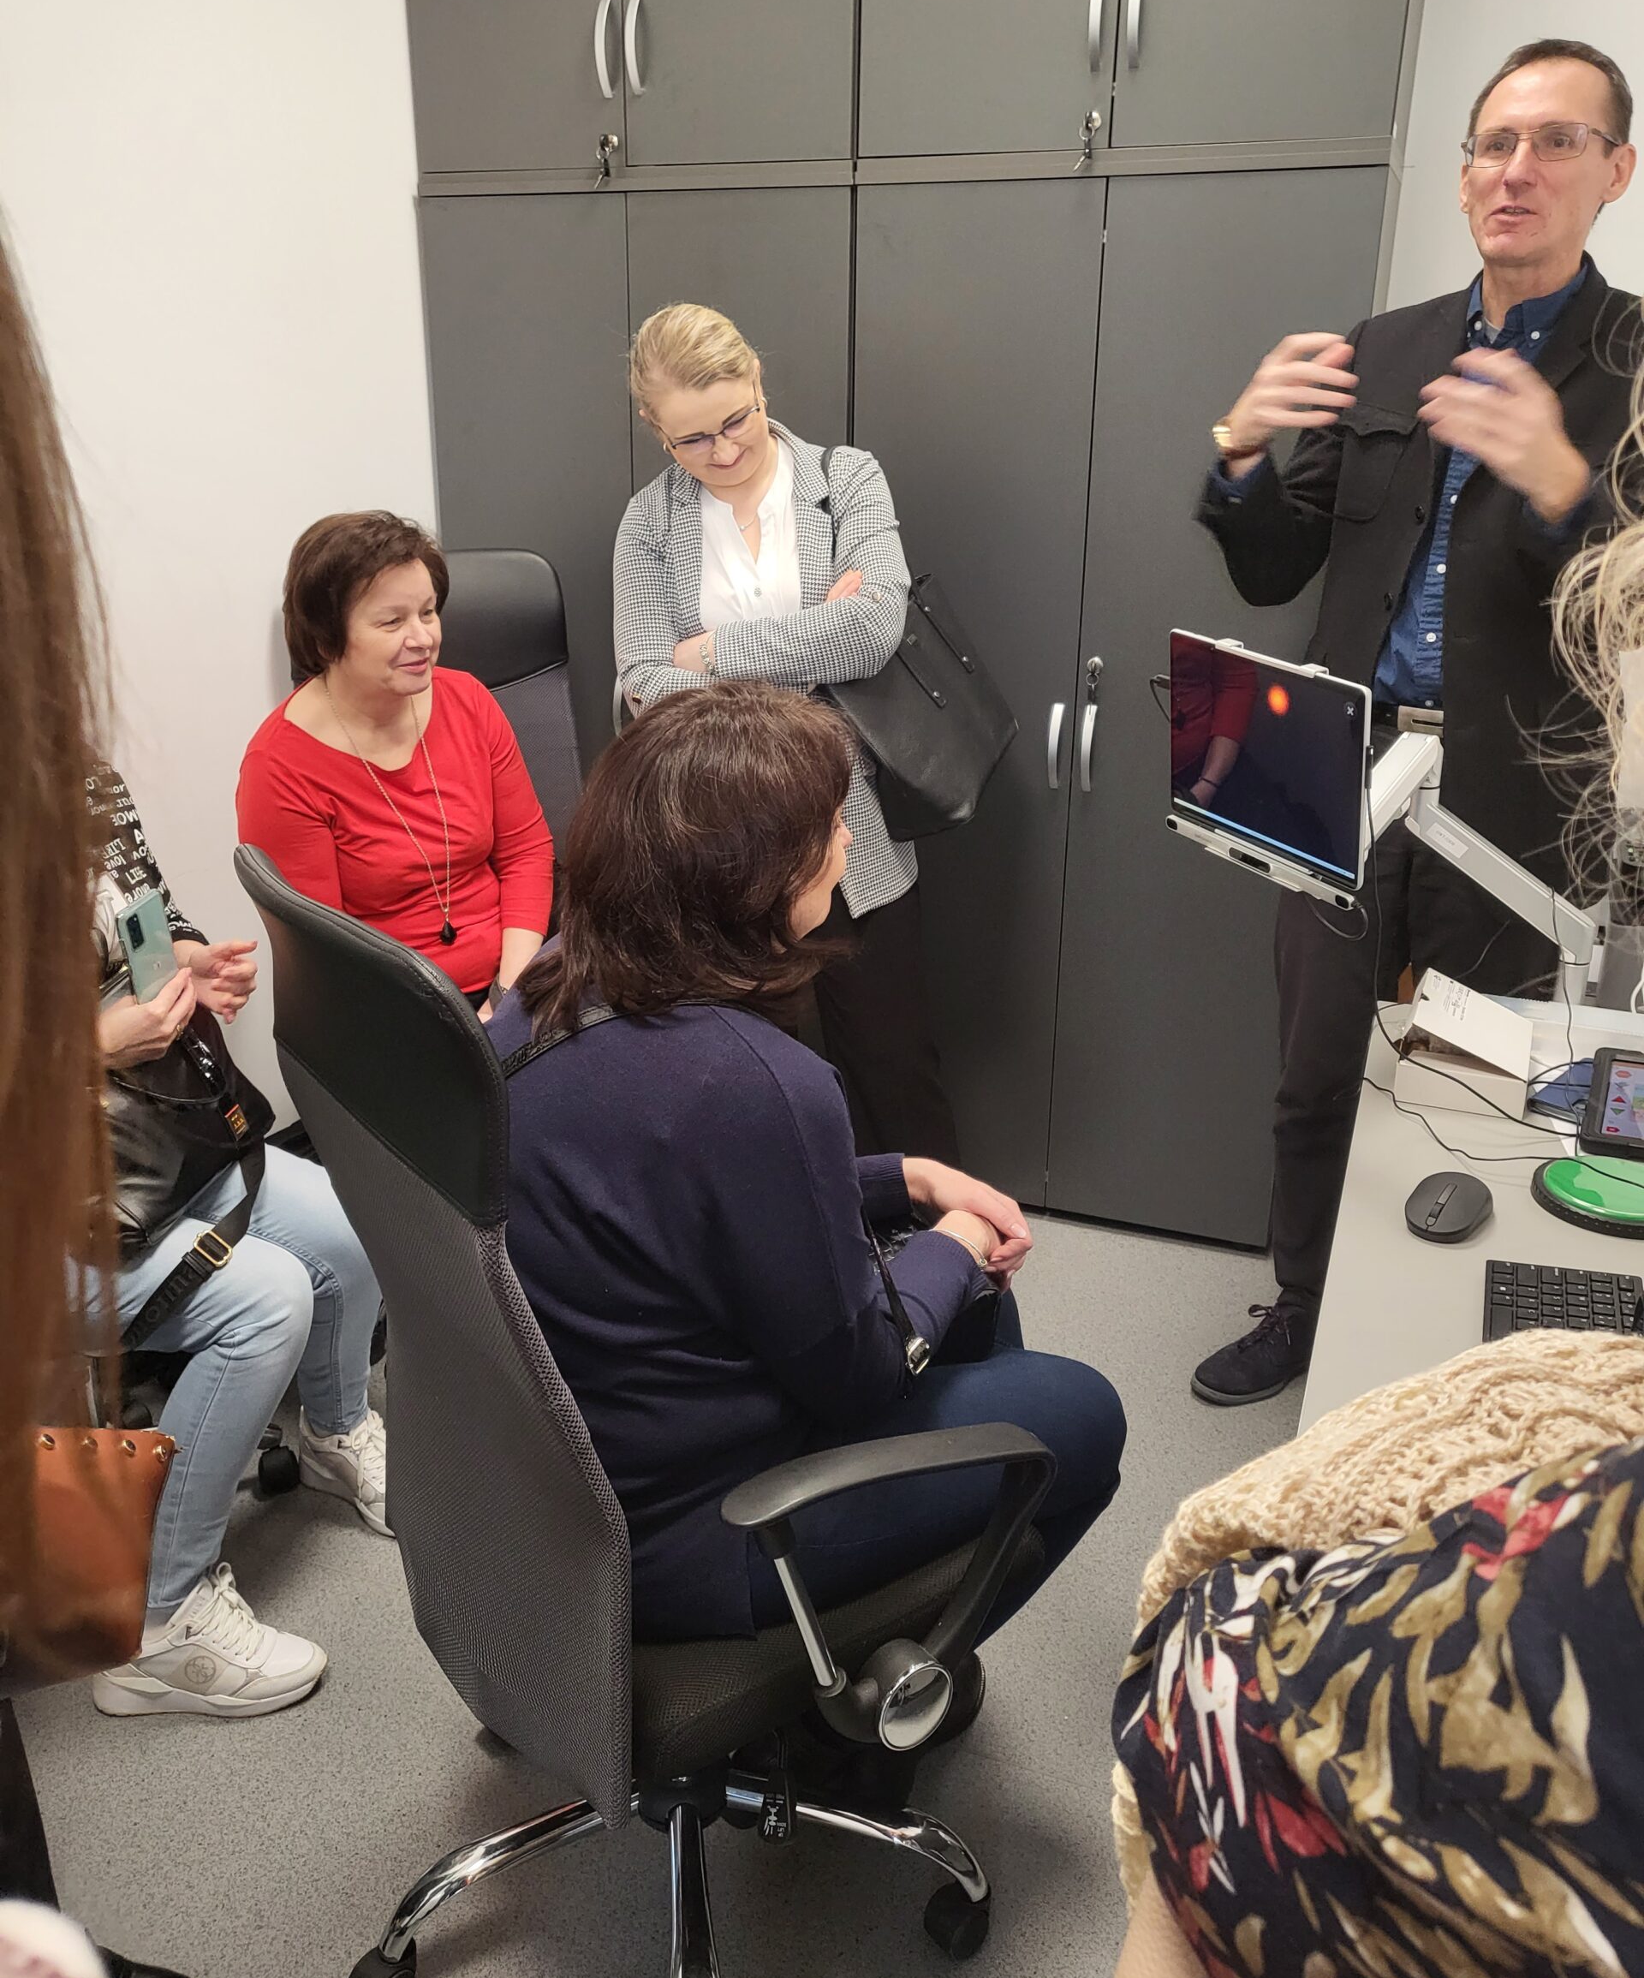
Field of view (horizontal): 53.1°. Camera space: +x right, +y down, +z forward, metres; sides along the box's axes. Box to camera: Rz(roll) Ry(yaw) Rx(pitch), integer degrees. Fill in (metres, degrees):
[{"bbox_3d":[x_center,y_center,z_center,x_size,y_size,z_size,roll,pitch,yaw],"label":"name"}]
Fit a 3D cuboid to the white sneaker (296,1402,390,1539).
[{"bbox_3d":[-0.590,0.641,2.245,0.270,0.130,0.100,12,22,30],"label":"white sneaker"}]

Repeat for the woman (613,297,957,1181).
[{"bbox_3d":[-0.059,-0.264,2.663,0.550,1.580,0.400,1,19,1],"label":"woman"}]

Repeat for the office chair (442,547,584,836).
[{"bbox_3d":[-0.550,-0.059,2.635,0.610,1.190,0.620,-7,20,-20],"label":"office chair"}]

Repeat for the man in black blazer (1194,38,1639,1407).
[{"bbox_3d":[0.768,-0.249,2.250,0.500,1.840,0.670,-15,24,-38],"label":"man in black blazer"}]

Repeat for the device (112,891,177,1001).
[{"bbox_3d":[-0.739,-0.022,1.820,0.011,0.162,0.077,14,35,44],"label":"device"}]

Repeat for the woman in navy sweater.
[{"bbox_3d":[-0.028,0.324,1.542,0.660,1.200,0.480,-10,22,-28],"label":"woman in navy sweater"}]

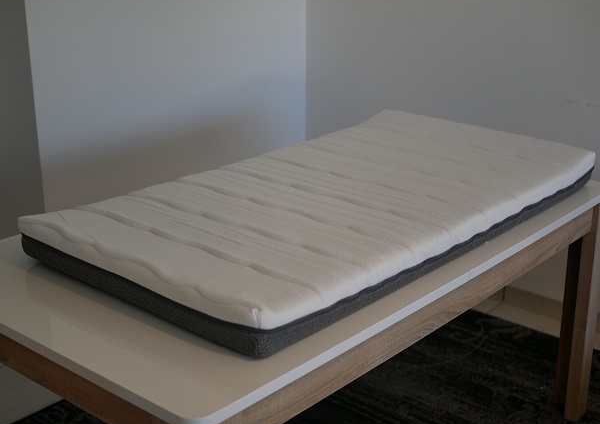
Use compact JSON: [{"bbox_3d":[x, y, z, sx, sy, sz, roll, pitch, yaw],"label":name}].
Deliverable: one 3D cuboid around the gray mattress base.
[{"bbox_3d":[0.117,-0.011,2.184,0.708,0.060,1.403,15,23,38],"label":"gray mattress base"}]

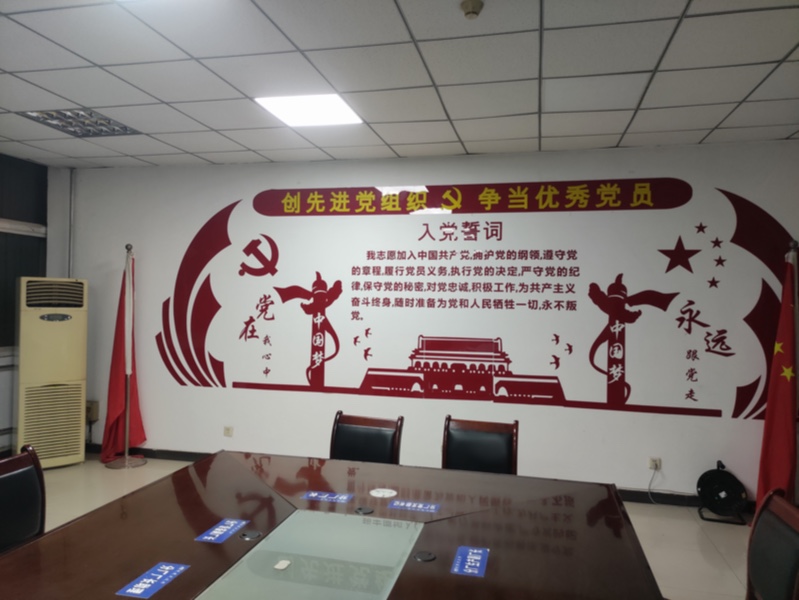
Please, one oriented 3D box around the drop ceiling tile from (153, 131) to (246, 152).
[{"bbox_3d":[-1.624,-1.298,4.727,0.595,0.020,0.595,1,0,13],"label":"drop ceiling tile"}]

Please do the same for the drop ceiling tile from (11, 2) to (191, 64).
[{"bbox_3d":[-1.448,-1.296,2.863,0.595,0.020,0.595,1,0,13],"label":"drop ceiling tile"}]

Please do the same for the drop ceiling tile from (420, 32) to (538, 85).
[{"bbox_3d":[0.438,-1.259,3.018,0.594,0.020,0.594,1,0,13],"label":"drop ceiling tile"}]

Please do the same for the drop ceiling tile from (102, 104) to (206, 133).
[{"bbox_3d":[-1.759,-1.302,4.156,0.594,0.020,0.594,1,0,13],"label":"drop ceiling tile"}]

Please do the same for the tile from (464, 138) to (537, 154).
[{"bbox_3d":[0.831,-1.251,4.680,0.595,0.020,0.384,1,0,13],"label":"tile"}]

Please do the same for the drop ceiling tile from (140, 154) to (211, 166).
[{"bbox_3d":[-2.094,-1.306,5.341,0.595,0.020,0.379,1,0,13],"label":"drop ceiling tile"}]

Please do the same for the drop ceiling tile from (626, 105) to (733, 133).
[{"bbox_3d":[1.880,-1.228,3.903,0.595,0.020,0.595,1,0,13],"label":"drop ceiling tile"}]

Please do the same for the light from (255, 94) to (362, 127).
[{"bbox_3d":[-0.588,-1.284,3.893,0.595,0.030,0.595,1,0,13],"label":"light"}]

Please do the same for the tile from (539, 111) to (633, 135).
[{"bbox_3d":[1.296,-1.240,4.042,0.595,0.020,0.595,1,0,13],"label":"tile"}]

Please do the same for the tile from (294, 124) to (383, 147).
[{"bbox_3d":[-0.450,-1.276,4.477,0.595,0.020,0.595,1,0,13],"label":"tile"}]

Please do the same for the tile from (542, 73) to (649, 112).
[{"bbox_3d":[1.160,-1.242,3.463,0.595,0.020,0.595,1,0,13],"label":"tile"}]

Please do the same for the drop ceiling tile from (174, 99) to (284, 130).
[{"bbox_3d":[-1.172,-1.290,4.031,0.595,0.020,0.595,1,0,13],"label":"drop ceiling tile"}]

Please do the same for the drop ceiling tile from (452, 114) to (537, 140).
[{"bbox_3d":[0.715,-1.254,4.186,0.594,0.020,0.594,1,0,13],"label":"drop ceiling tile"}]

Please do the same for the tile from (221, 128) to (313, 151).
[{"bbox_3d":[-1.034,-1.286,4.590,0.595,0.020,0.595,1,0,13],"label":"tile"}]

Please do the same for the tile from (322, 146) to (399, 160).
[{"bbox_3d":[-0.340,-1.274,4.940,0.595,0.020,0.392,1,0,13],"label":"tile"}]

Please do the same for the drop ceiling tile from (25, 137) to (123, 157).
[{"bbox_3d":[-2.799,-1.321,5.005,0.595,0.020,0.595,1,0,13],"label":"drop ceiling tile"}]

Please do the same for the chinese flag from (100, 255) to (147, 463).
[{"bbox_3d":[-2.602,0.529,5.463,0.360,1.915,0.280,1,0,13],"label":"chinese flag"}]

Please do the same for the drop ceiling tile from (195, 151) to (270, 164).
[{"bbox_3d":[-1.508,-1.298,5.218,0.595,0.020,0.392,1,0,13],"label":"drop ceiling tile"}]

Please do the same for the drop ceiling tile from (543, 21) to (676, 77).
[{"bbox_3d":[1.019,-1.246,2.874,0.595,0.020,0.595,1,0,13],"label":"drop ceiling tile"}]

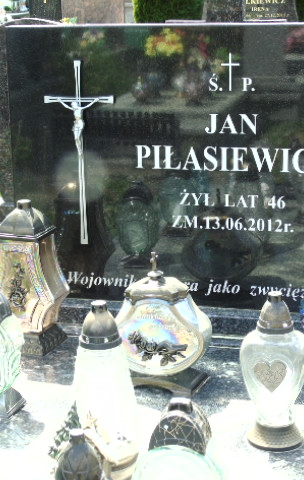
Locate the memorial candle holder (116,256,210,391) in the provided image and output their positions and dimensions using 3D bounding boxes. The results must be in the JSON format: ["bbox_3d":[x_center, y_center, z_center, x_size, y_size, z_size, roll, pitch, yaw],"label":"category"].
[{"bbox_3d":[0.026,0.181,2.309,0.200,0.306,0.136,5,15,20],"label":"memorial candle holder"}]

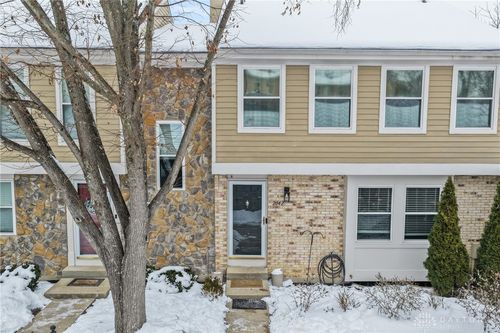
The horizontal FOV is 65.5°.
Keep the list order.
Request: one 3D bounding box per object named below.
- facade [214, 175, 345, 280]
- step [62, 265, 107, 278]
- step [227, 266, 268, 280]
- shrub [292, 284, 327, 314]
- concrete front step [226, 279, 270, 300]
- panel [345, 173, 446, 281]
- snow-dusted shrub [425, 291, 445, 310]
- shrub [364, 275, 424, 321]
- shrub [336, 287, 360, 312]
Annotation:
[{"bbox_3d":[0.765,1.580,10.037,3.300,2.760,0.200,0,5,-1],"label":"facade"},{"bbox_3d":[-4.027,2.677,9.831,1.250,0.165,0.320,0,5,-1],"label":"step"},{"bbox_3d":[-0.056,2.698,9.813,1.000,0.170,0.460,0,5,-1],"label":"step"},{"bbox_3d":[1.282,2.838,8.342,0.670,0.480,0.550,0,5,-1],"label":"shrub"},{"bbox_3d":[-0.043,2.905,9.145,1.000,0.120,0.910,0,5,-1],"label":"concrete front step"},{"bbox_3d":[3.738,1.569,9.817,2.640,2.710,0.200,0,5,-1],"label":"panel"},{"bbox_3d":[4.017,2.901,8.444,0.390,0.360,0.350,0,5,-1],"label":"snow-dusted shrub"},{"bbox_3d":[3.037,2.750,8.188,1.120,0.700,0.850,0,5,-1],"label":"shrub"},{"bbox_3d":[2.117,2.853,8.328,0.470,0.460,0.420,0,5,-1],"label":"shrub"}]

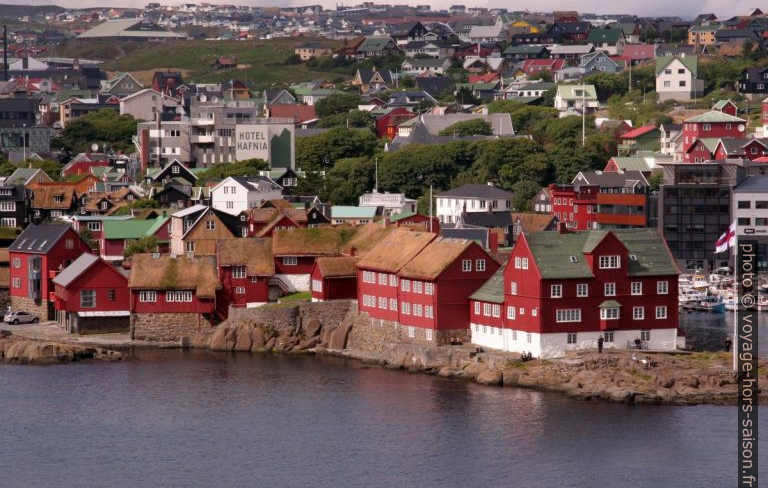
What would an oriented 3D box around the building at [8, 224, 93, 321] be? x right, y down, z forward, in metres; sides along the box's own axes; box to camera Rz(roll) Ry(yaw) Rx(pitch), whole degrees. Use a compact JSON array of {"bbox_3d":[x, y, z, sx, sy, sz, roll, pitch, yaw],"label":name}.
[{"bbox_3d":[-42.822,3.612,374.363,7.100,12.100,8.800,-2,3,-39],"label":"building"}]

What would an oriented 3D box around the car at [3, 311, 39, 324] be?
[{"bbox_3d":[-45.969,9.443,368.200,4.450,1.680,1.820,-2,3,-29],"label":"car"}]

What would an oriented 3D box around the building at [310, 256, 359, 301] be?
[{"bbox_3d":[-5.653,4.190,353.005,5.000,5.200,4.900,-1,3,-19],"label":"building"}]

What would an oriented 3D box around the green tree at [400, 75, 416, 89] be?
[{"bbox_3d":[6.503,-43.130,770.000,4.200,3.800,4.000,0,3,0],"label":"green tree"}]

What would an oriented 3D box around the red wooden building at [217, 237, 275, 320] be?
[{"bbox_3d":[-16.930,3.800,356.480,6.700,8.960,7.200,0,2,-4],"label":"red wooden building"}]

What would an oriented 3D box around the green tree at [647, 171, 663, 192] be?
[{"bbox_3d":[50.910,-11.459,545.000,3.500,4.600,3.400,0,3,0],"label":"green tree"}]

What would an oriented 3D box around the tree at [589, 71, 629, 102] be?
[{"bbox_3d":[48.750,-34.120,629.120,8.600,7.060,8.000,0,2,0],"label":"tree"}]

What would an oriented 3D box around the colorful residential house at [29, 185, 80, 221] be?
[{"bbox_3d":[-52.905,-6.353,465.373,6.700,6.500,6.500,0,3,5],"label":"colorful residential house"}]

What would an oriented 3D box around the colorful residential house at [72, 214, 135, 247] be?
[{"bbox_3d":[-40.870,-1.450,422.320,8.200,5.400,6.000,-1,3,-16],"label":"colorful residential house"}]

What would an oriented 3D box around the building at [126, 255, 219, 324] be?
[{"bbox_3d":[-25.686,5.979,354.000,10.400,9.000,8.200,0,3,-4],"label":"building"}]

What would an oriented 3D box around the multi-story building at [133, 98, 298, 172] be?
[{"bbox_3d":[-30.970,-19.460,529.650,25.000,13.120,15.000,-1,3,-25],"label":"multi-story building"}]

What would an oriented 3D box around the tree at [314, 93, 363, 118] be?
[{"bbox_3d":[-9.570,-29.100,609.310,10.000,5.470,8.500,0,2,0],"label":"tree"}]

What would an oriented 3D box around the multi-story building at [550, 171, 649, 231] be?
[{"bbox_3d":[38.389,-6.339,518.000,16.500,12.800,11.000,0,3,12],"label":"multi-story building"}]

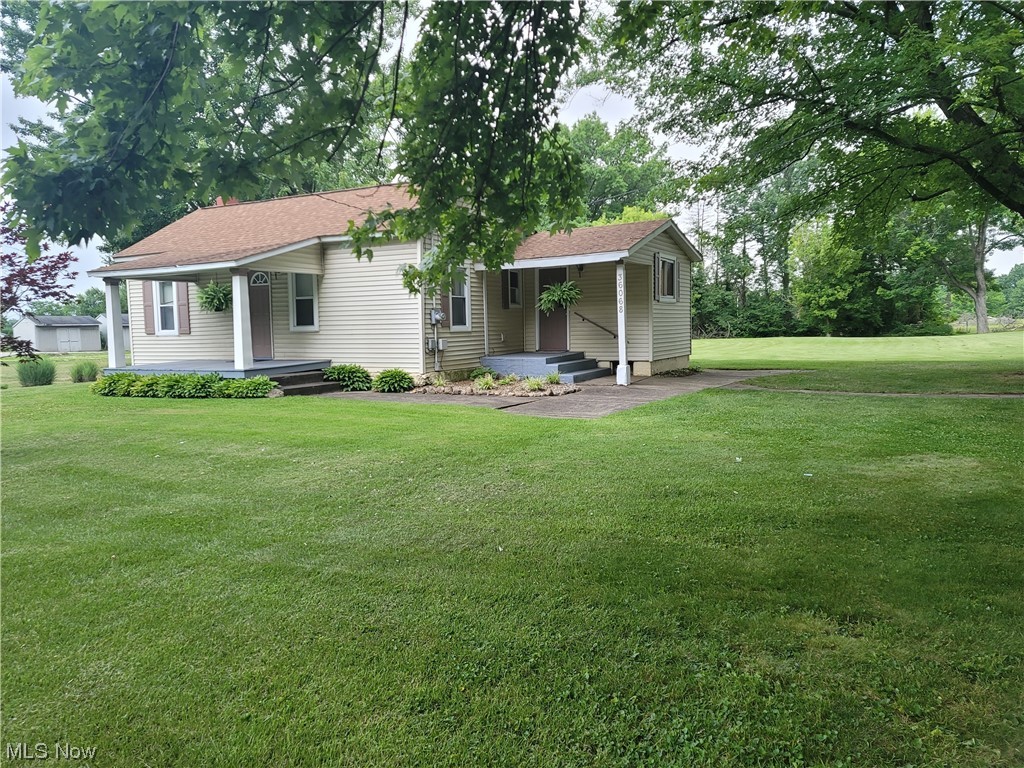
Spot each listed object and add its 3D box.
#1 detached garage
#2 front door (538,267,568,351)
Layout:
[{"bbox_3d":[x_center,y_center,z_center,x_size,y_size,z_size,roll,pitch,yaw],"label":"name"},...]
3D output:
[{"bbox_3d":[-35.412,-3.919,57.639,3.100,2.800,5.000,1,5,29],"label":"detached garage"},{"bbox_3d":[1.038,-1.855,18.436,0.810,2.050,0.070,1,5,27],"label":"front door"}]

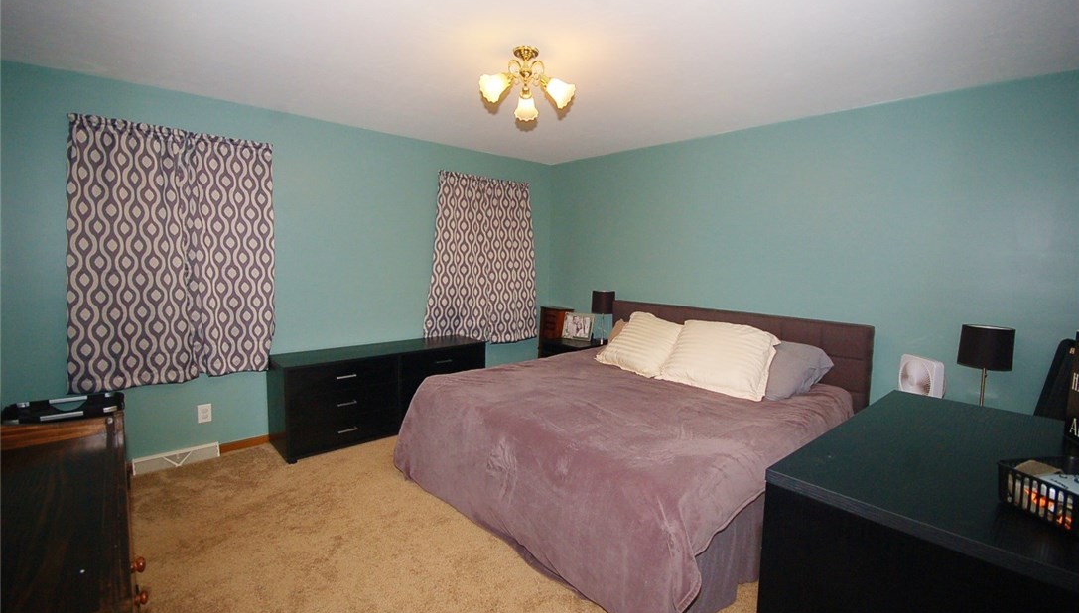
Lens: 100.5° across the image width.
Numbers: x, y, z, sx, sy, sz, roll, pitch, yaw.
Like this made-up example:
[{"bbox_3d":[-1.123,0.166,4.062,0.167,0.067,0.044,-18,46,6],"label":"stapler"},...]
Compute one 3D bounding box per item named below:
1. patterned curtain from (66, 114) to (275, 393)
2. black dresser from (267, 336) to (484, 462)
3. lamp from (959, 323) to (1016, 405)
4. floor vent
[{"bbox_3d":[-2.303,-0.304,2.886,1.050,1.600,0.090,-5,9,-41],"label":"patterned curtain"},{"bbox_3d":[-1.235,0.676,3.734,1.600,0.666,0.410,-5,9,-41],"label":"black dresser"},{"bbox_3d":[2.273,0.365,2.306,0.210,0.510,0.210,-5,9,-41],"label":"lamp"},{"bbox_3d":[-2.408,1.024,3.002,0.450,0.095,0.050,-5,9,-41],"label":"floor vent"}]

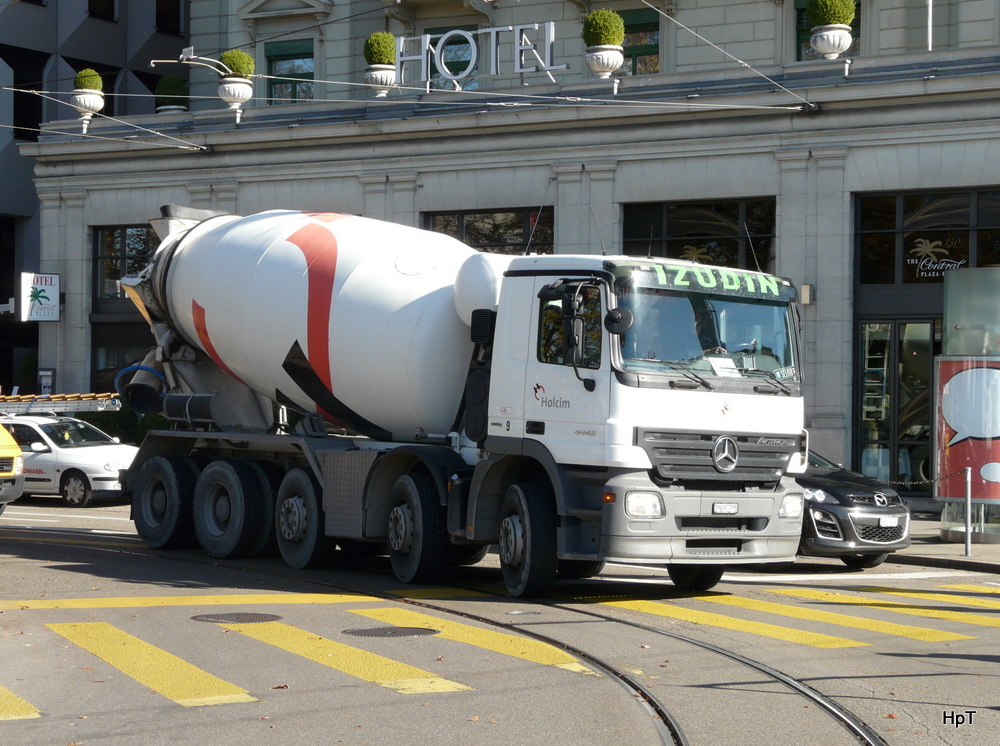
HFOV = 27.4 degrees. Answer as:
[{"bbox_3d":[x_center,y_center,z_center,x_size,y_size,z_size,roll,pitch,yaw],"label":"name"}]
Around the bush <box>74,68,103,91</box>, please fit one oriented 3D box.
[{"bbox_3d":[-7.363,-5.252,36.700,0.520,0.420,0.520,0,0,0],"label":"bush"}]

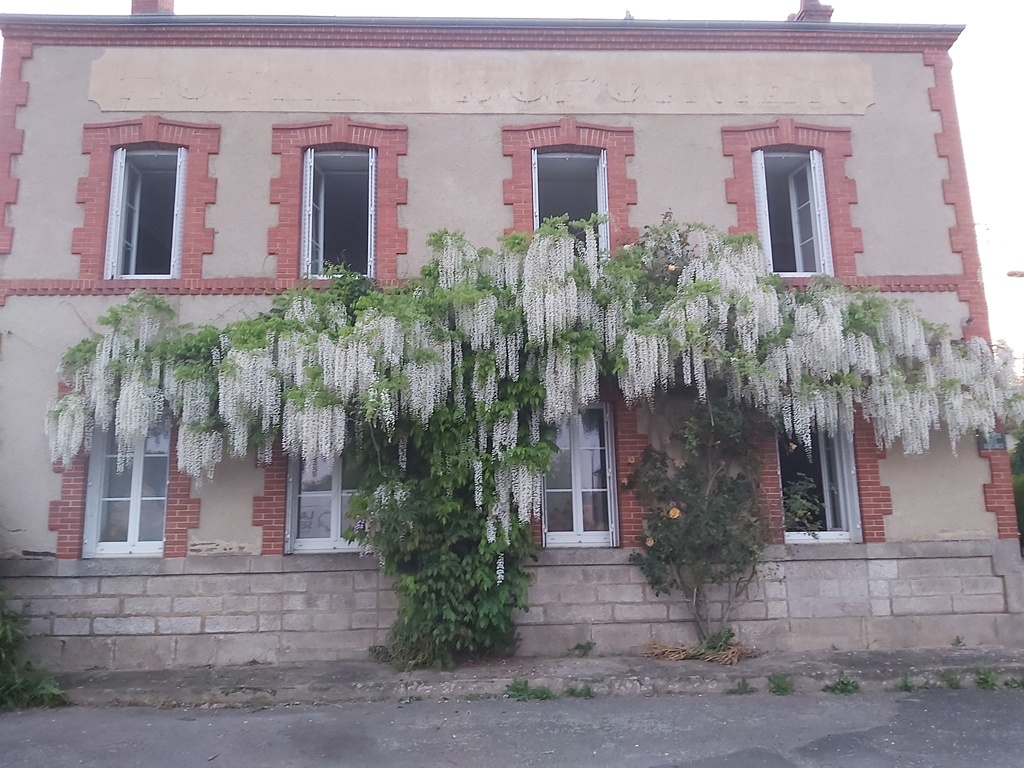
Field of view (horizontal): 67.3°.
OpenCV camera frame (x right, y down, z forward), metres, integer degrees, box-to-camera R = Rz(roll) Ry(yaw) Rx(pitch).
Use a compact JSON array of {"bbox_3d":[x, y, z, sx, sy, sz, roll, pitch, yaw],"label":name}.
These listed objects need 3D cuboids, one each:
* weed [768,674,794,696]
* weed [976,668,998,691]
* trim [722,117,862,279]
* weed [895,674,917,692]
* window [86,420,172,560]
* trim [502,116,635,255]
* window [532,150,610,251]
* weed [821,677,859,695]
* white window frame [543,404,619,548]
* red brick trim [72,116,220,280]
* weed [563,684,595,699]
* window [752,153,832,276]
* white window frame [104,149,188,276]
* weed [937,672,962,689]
[{"bbox_3d":[2.399,2.675,6.849,0.216,0.156,0.180,-1,-10,-2],"label":"weed"},{"bbox_3d":[4.466,2.776,7.239,0.232,0.186,0.190,-1,-11,-3],"label":"weed"},{"bbox_3d":[3.409,-2.266,9.426,1.622,2.103,0.180,-1,-11,-3],"label":"trim"},{"bbox_3d":[3.524,2.674,6.890,0.182,0.123,0.170,-1,-10,-2],"label":"weed"},{"bbox_3d":[-4.098,1.063,8.331,0.866,1.584,0.170,-1,-10,-2],"label":"window"},{"bbox_3d":[0.701,-2.233,9.301,1.615,2.094,0.180,-1,-11,-3],"label":"trim"},{"bbox_3d":[0.710,-2.056,9.307,0.915,1.667,0.240,-1,-11,-3],"label":"window"},{"bbox_3d":[2.942,2.678,6.868,0.326,0.131,0.200,-1,-10,-2],"label":"weed"},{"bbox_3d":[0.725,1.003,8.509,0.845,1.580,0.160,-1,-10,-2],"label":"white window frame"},{"bbox_3d":[-4.173,-2.129,8.836,1.546,1.970,0.160,-1,-10,-2],"label":"red brick trim"},{"bbox_3d":[0.611,2.819,7.062,0.295,0.112,0.180,-1,-11,-3],"label":"weed"},{"bbox_3d":[3.429,-2.091,9.433,0.896,1.676,0.240,-1,-11,-3],"label":"window"},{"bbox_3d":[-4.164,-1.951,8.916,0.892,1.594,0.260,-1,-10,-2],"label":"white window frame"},{"bbox_3d":[3.939,2.645,6.910,0.202,0.124,0.170,-1,-10,-2],"label":"weed"}]

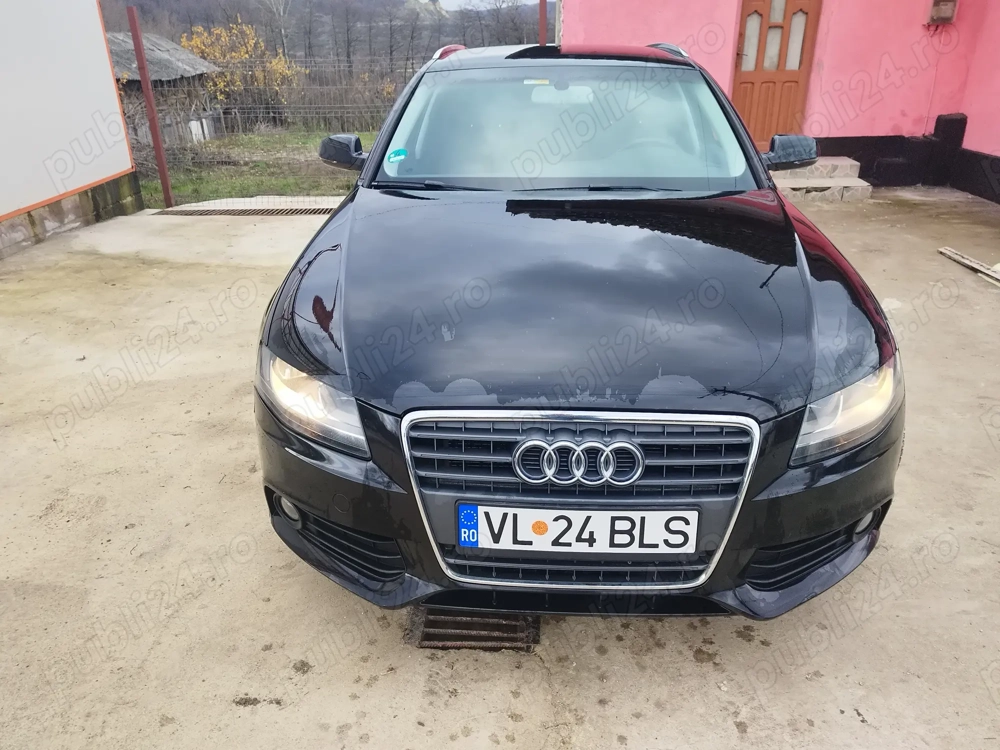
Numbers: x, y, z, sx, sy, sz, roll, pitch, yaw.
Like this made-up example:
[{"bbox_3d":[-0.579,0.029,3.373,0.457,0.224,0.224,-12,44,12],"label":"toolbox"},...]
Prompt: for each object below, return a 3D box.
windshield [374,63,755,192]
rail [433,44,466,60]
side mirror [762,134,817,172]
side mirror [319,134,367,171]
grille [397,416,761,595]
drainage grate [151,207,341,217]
[{"bbox_3d":[0.249,-0.951,2.899,1.460,0.180,0.870,1,55,3],"label":"windshield"},{"bbox_3d":[-0.248,-1.805,4.164,0.060,0.100,1.850,1,25,3],"label":"rail"},{"bbox_3d":[1.149,-0.889,2.986,0.225,0.135,0.140,1,25,3],"label":"side mirror"},{"bbox_3d":[-0.639,-0.913,3.075,0.225,0.135,0.140,1,25,3],"label":"side mirror"},{"bbox_3d":[0.173,0.273,1.674,0.785,0.440,0.120,1,17,3],"label":"grille"},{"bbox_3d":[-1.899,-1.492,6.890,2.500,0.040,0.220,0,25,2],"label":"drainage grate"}]

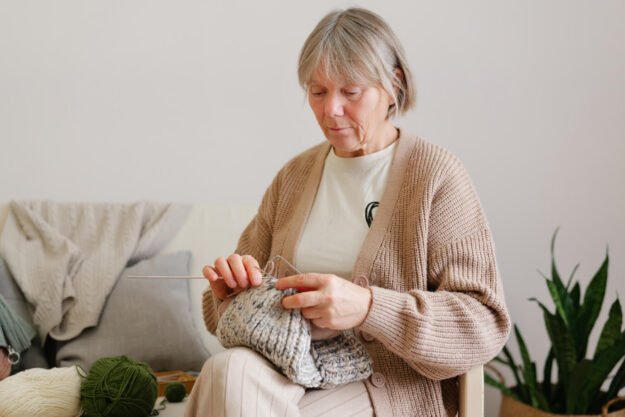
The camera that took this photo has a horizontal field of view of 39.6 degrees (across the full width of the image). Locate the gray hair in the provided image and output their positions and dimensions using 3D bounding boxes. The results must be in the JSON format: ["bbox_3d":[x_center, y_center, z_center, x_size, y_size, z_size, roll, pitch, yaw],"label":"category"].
[{"bbox_3d":[0.084,-0.264,1.570,0.185,0.205,0.215,0,18,32],"label":"gray hair"}]

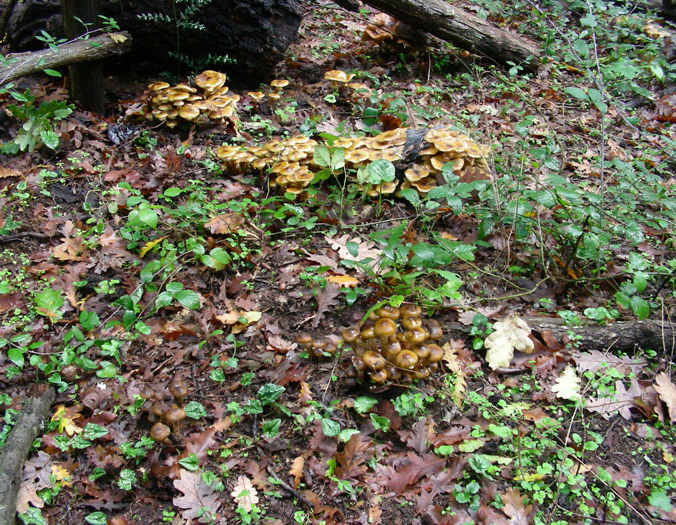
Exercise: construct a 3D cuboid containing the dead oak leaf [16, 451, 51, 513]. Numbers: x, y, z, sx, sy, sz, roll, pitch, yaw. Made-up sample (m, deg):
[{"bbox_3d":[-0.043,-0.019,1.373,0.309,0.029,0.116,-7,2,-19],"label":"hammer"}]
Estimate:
[{"bbox_3d":[-0.502,0.363,1.274,0.053,0.021,0.104,3,45,3],"label":"dead oak leaf"}]

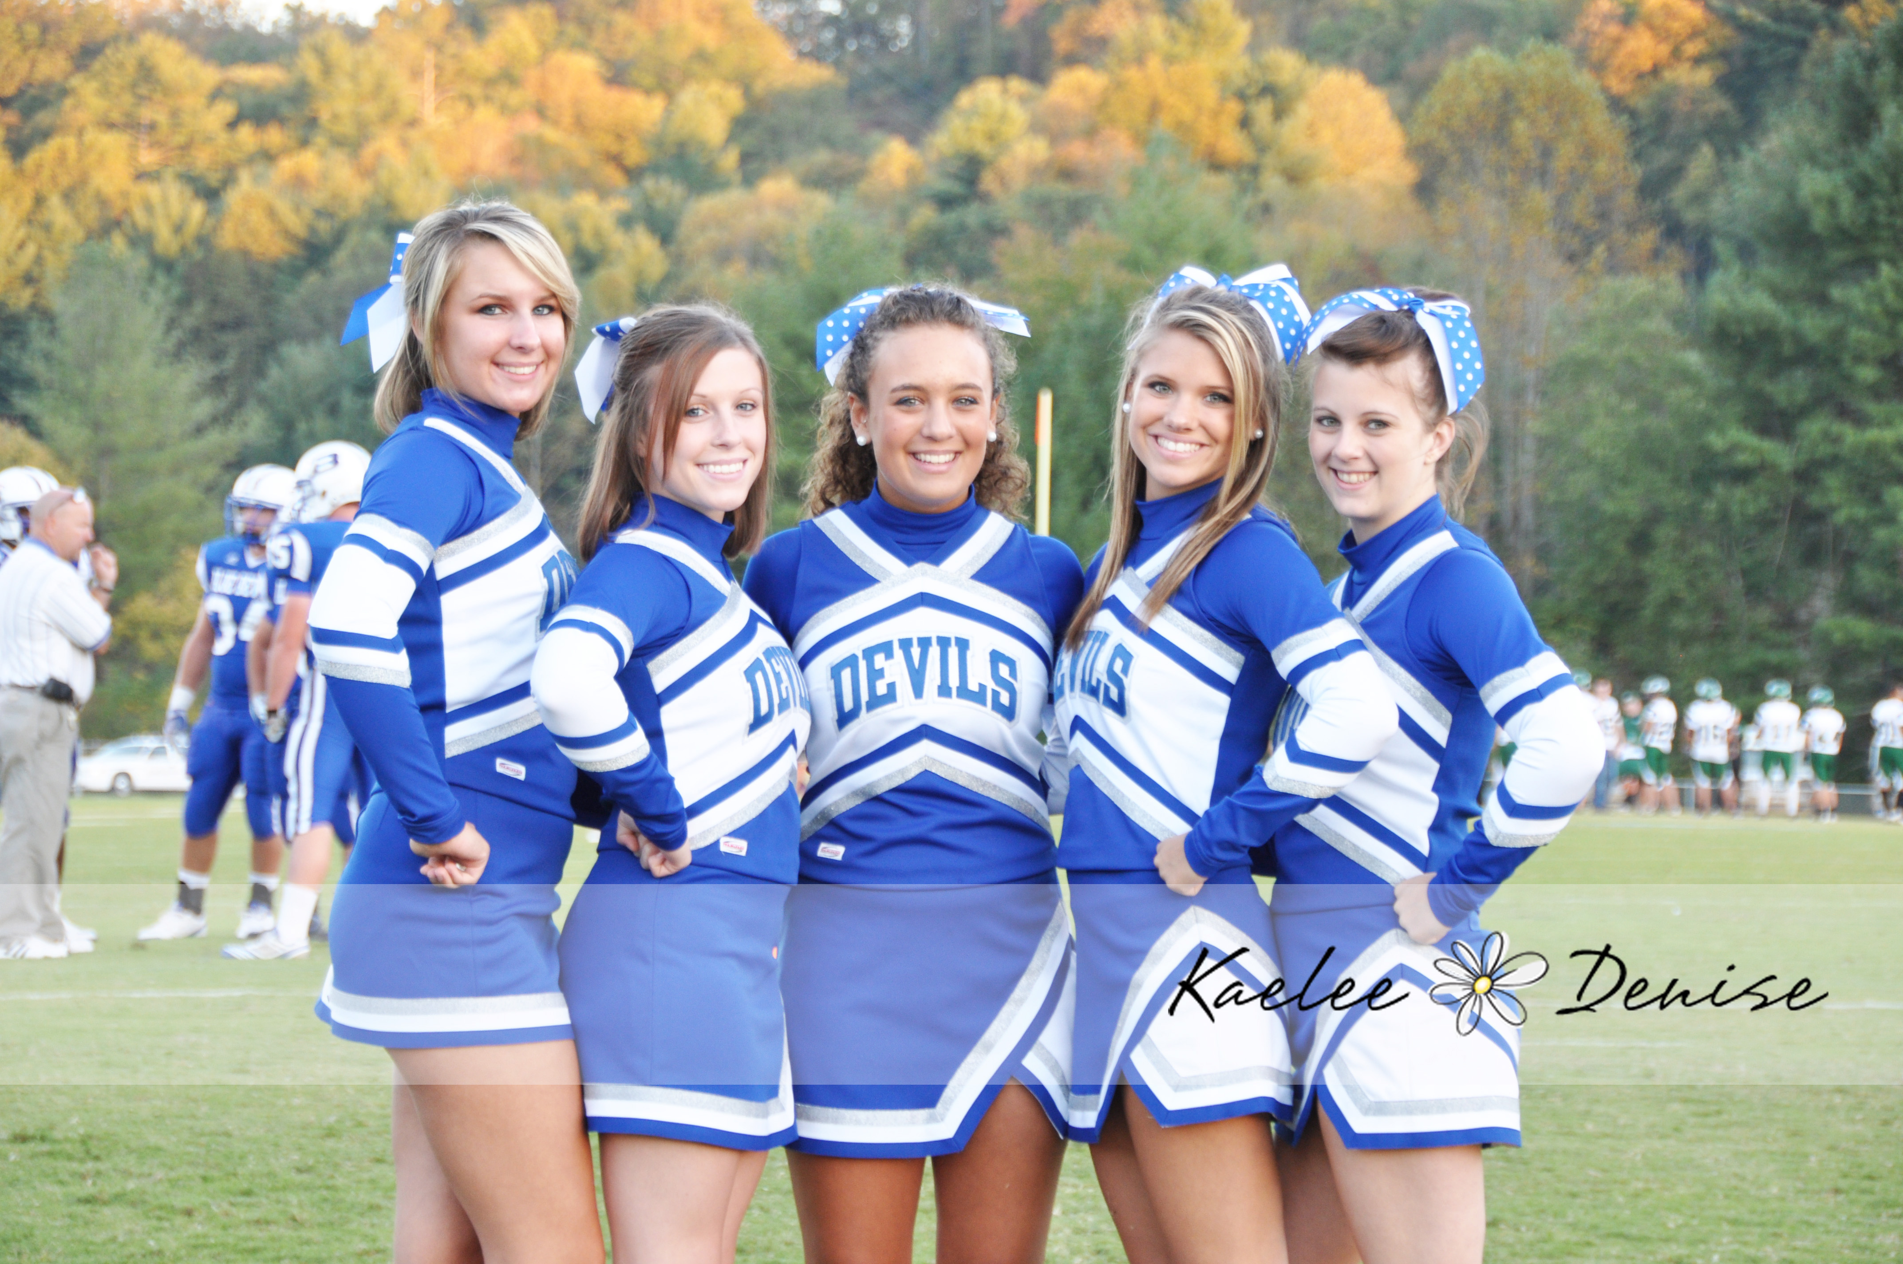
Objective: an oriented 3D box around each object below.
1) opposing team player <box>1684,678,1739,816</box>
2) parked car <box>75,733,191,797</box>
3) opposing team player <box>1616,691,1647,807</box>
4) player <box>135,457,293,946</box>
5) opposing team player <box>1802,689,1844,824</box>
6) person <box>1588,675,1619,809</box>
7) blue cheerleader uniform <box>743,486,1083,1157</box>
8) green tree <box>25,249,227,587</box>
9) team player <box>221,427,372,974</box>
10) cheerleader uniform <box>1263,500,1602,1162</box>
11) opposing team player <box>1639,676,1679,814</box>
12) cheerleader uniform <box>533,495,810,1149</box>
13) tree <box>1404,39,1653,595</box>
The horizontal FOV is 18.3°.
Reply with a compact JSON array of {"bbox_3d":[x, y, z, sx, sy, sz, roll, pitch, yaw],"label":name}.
[{"bbox_3d":[10.195,1.559,79.500,0.680,1.859,0.450,1,-1,1],"label":"opposing team player"},{"bbox_3d":[-19.669,3.438,150.000,5.000,1.460,1.850,1,-1,-20],"label":"parked car"},{"bbox_3d":[9.558,1.662,83.000,0.550,1.634,0.450,1,-1,-6],"label":"opposing team player"},{"bbox_3d":[-2.817,0.271,22.700,0.600,1.830,0.460,0,-1,-12],"label":"player"},{"bbox_3d":[11.419,1.604,77.500,0.580,1.785,0.420,1,-1,-1],"label":"opposing team player"},{"bbox_3d":[9.151,1.576,83.000,0.580,1.837,0.370,1,-1,-9],"label":"person"},{"bbox_3d":[-0.043,0.217,6.750,0.440,0.765,0.290,0,-1,-2],"label":"blue cheerleader uniform"},{"bbox_3d":[-25.051,-4.254,180.000,6.600,15.071,6.600,1,-1,0],"label":"green tree"},{"bbox_3d":[-2.354,0.248,21.400,0.540,1.880,0.550,0,-1,18],"label":"team player"},{"bbox_3d":[0.547,0.216,6.750,0.360,0.747,0.440,1,-1,-30],"label":"cheerleader uniform"},{"bbox_3d":[9.601,1.538,80.300,0.600,1.872,0.450,1,-1,-30],"label":"opposing team player"},{"bbox_3d":[-0.308,0.215,6.670,0.330,0.735,0.430,0,-1,26],"label":"cheerleader uniform"},{"bbox_3d":[15.670,-6.819,160.000,6.800,18.104,6.800,1,-1,0],"label":"tree"}]

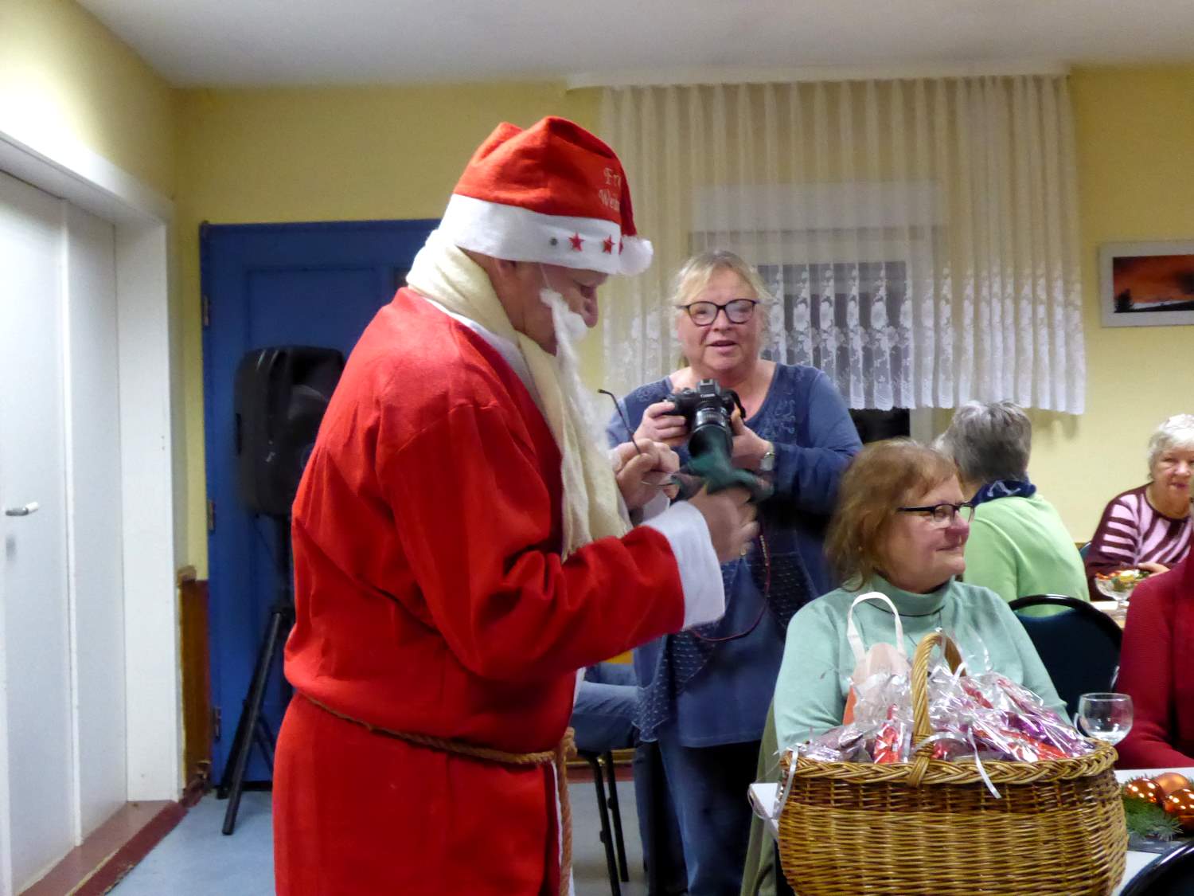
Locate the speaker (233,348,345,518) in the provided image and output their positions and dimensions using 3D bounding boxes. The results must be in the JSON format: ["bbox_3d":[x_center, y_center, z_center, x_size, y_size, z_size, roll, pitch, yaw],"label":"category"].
[{"bbox_3d":[-1.064,-0.056,6.784,0.320,0.590,0.360,-1,0,41],"label":"speaker"}]

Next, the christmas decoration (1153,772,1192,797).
[{"bbox_3d":[0.797,0.476,2.724,0.055,0.055,0.055,-1,0,-1],"label":"christmas decoration"}]

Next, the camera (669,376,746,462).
[{"bbox_3d":[0.183,-0.050,3.433,0.135,0.102,0.175,-1,36,2],"label":"camera"}]

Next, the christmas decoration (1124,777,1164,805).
[{"bbox_3d":[0.750,0.477,2.694,0.055,0.055,0.055,-1,0,-1],"label":"christmas decoration"}]

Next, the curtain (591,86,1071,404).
[{"bbox_3d":[0.889,-0.723,7.155,1.790,1.240,0.120,-1,0,-1],"label":"curtain"}]

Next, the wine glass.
[{"bbox_3d":[0.764,0.436,2.945,0.080,0.139,0.080,-1,0,-1],"label":"wine glass"}]

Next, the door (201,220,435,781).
[{"bbox_3d":[-0.919,0.199,7.253,1.040,2.060,0.070,-1,0,-1],"label":"door"}]

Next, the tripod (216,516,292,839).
[{"bbox_3d":[-0.990,0.741,6.790,0.720,1.039,0.700,-1,0,-1],"label":"tripod"}]

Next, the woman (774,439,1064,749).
[{"bbox_3d":[0.574,0.616,3.183,0.540,1.264,0.750,-1,0,-10],"label":"woman"}]

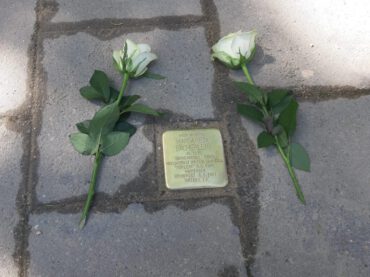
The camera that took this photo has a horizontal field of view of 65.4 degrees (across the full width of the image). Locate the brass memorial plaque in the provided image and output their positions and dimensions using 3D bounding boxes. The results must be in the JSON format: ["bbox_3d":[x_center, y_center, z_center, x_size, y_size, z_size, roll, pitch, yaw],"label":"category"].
[{"bbox_3d":[0.015,0.033,0.466,0.096,0.012,0.096,-4,70,-3],"label":"brass memorial plaque"}]

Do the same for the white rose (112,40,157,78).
[{"bbox_3d":[-0.085,-0.135,0.488,0.071,0.056,0.055,15,76,4],"label":"white rose"}]

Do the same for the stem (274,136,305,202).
[{"bbox_3d":[0.163,0.048,0.450,0.009,0.008,0.114,-17,75,-7],"label":"stem"}]

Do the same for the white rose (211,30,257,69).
[{"bbox_3d":[0.086,-0.153,0.498,0.079,0.058,0.056,-14,77,-6],"label":"white rose"}]

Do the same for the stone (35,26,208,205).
[{"bbox_3d":[-0.096,-0.044,0.511,0.294,0.050,0.304,-4,70,-3],"label":"stone"}]

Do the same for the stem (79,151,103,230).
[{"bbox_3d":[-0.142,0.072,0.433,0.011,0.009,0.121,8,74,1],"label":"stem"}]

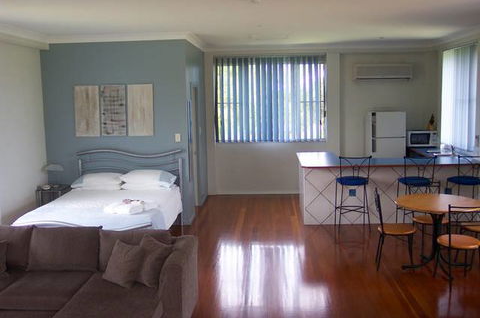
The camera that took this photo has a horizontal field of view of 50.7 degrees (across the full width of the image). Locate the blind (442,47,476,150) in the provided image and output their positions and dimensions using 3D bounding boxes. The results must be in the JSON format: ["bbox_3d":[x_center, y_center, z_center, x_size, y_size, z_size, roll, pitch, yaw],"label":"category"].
[{"bbox_3d":[3.790,-1.062,8.782,0.110,1.694,1.684,-1,7,4],"label":"blind"}]

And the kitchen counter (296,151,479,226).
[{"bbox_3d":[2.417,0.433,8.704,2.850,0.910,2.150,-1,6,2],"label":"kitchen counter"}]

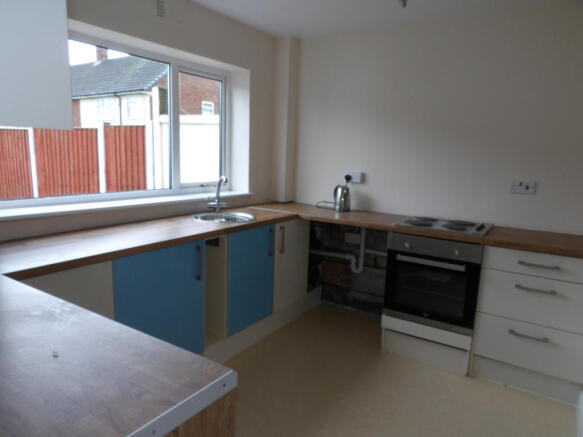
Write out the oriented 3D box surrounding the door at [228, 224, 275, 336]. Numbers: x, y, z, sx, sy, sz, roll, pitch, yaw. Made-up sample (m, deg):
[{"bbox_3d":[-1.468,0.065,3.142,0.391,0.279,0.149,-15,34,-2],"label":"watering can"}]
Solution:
[{"bbox_3d":[-0.274,0.416,2.840,0.022,0.713,0.503,8,11,32],"label":"door"}]

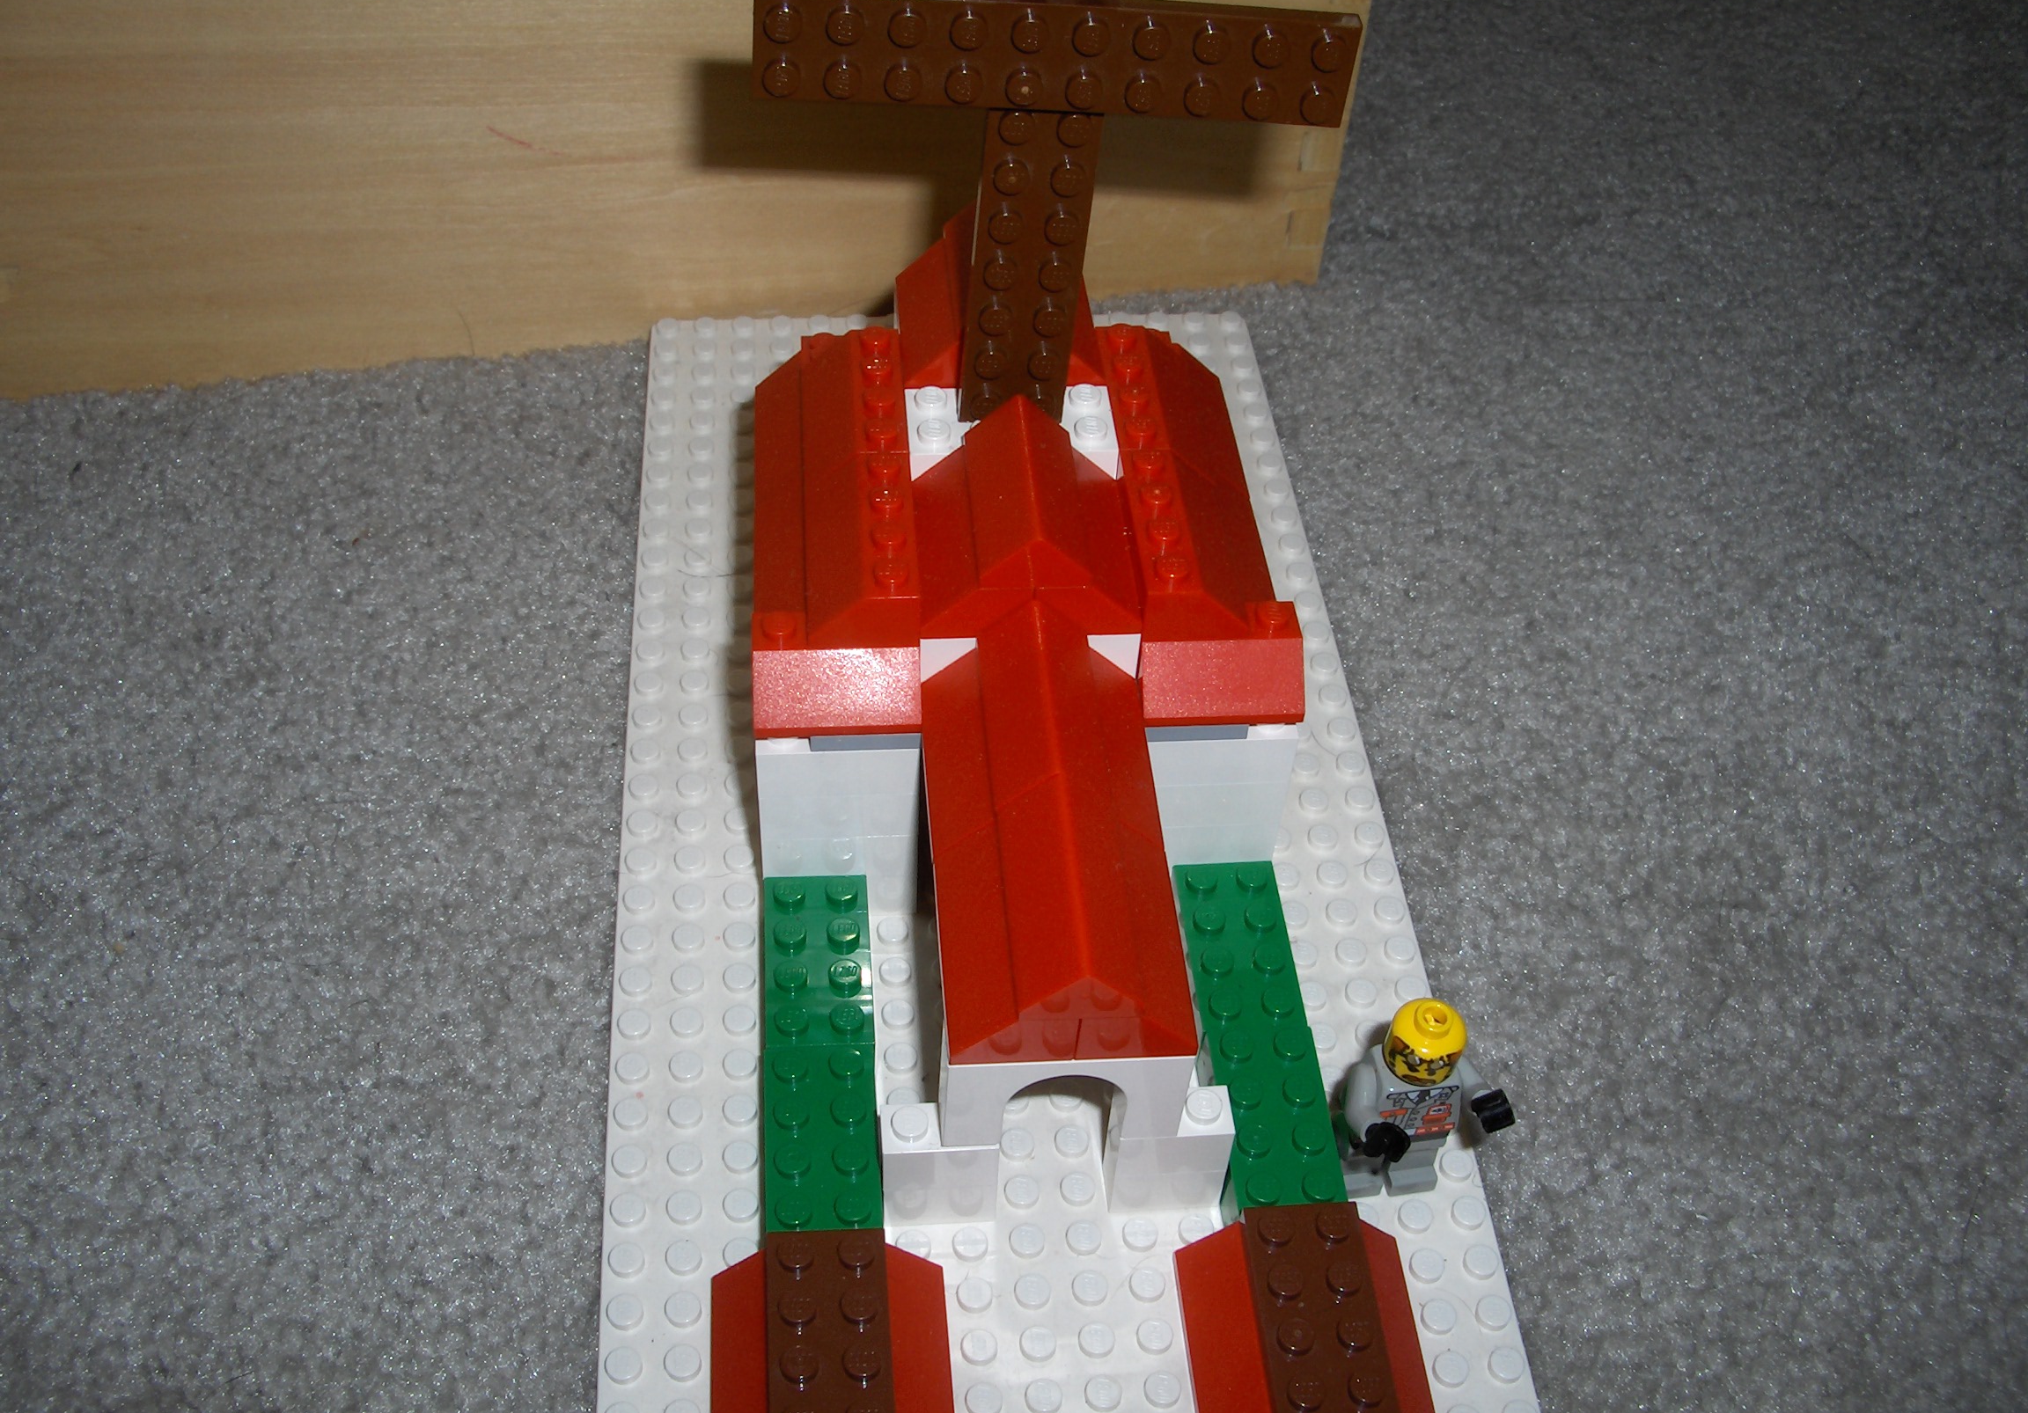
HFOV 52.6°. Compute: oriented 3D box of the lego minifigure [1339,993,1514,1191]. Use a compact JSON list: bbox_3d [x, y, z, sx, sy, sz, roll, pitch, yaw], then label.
[{"bbox_3d":[0.055,0.056,0.281,0.024,0.040,0.015,-4,47,-8],"label":"lego minifigure"}]

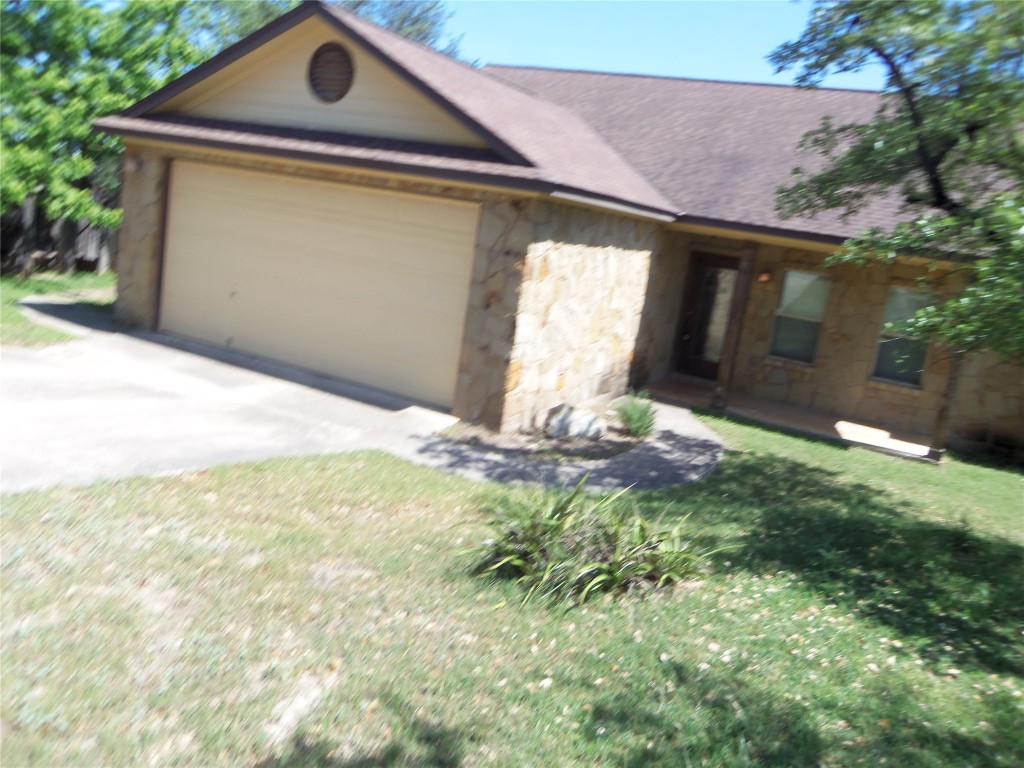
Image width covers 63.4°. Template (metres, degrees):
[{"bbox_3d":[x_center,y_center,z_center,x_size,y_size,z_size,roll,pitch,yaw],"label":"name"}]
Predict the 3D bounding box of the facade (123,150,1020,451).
[{"bbox_3d":[0.946,-1.059,11.391,12.100,2.620,5.130,14,12,25],"label":"facade"}]

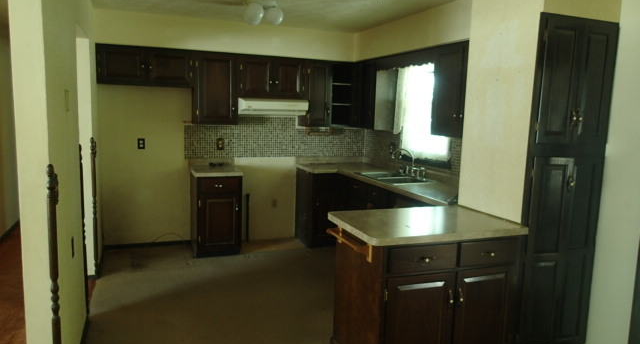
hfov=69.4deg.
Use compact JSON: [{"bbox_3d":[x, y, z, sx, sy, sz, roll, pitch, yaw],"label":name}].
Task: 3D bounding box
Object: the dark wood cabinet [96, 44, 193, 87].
[{"bbox_3d":[-1.813,-1.082,4.817,0.910,0.379,0.325,-1,8,-21],"label":"dark wood cabinet"}]

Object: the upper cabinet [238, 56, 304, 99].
[{"bbox_3d":[-0.583,-1.066,5.299,0.772,0.451,0.325,-1,8,-21],"label":"upper cabinet"}]

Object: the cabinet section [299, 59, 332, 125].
[{"bbox_3d":[-0.107,-0.933,5.544,0.388,0.769,0.330,-1,8,-21],"label":"cabinet section"}]

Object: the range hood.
[{"bbox_3d":[-0.570,-0.741,5.267,0.780,0.159,0.476,-1,8,-21],"label":"range hood"}]

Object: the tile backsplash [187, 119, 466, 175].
[{"bbox_3d":[-0.069,-0.251,4.612,2.259,0.480,2.259,-1,8,-21],"label":"tile backsplash"}]

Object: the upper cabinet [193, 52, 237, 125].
[{"bbox_3d":[-1.181,-0.912,5.136,0.470,0.769,0.330,-1,8,-21],"label":"upper cabinet"}]

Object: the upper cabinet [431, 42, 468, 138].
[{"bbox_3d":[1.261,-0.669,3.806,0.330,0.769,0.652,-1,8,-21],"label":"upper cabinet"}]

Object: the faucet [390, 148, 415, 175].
[{"bbox_3d":[0.878,-0.099,4.854,0.283,0.293,0.061,-1,8,-21],"label":"faucet"}]

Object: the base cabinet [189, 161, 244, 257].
[{"bbox_3d":[-1.161,0.416,5.115,0.480,0.913,0.628,-1,8,-21],"label":"base cabinet"}]

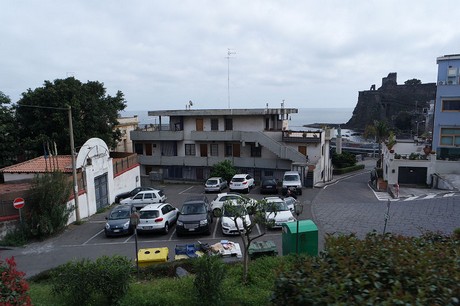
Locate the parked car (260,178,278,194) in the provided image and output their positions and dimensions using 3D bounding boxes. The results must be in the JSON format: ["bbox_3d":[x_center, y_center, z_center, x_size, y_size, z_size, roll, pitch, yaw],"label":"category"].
[{"bbox_3d":[3.954,3.296,31.979,1.659,1.447,3.801,-2,3,5],"label":"parked car"}]

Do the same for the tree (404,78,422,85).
[{"bbox_3d":[131.756,-50.477,220.000,12.000,6.500,11.000,-1,8,0],"label":"tree"}]

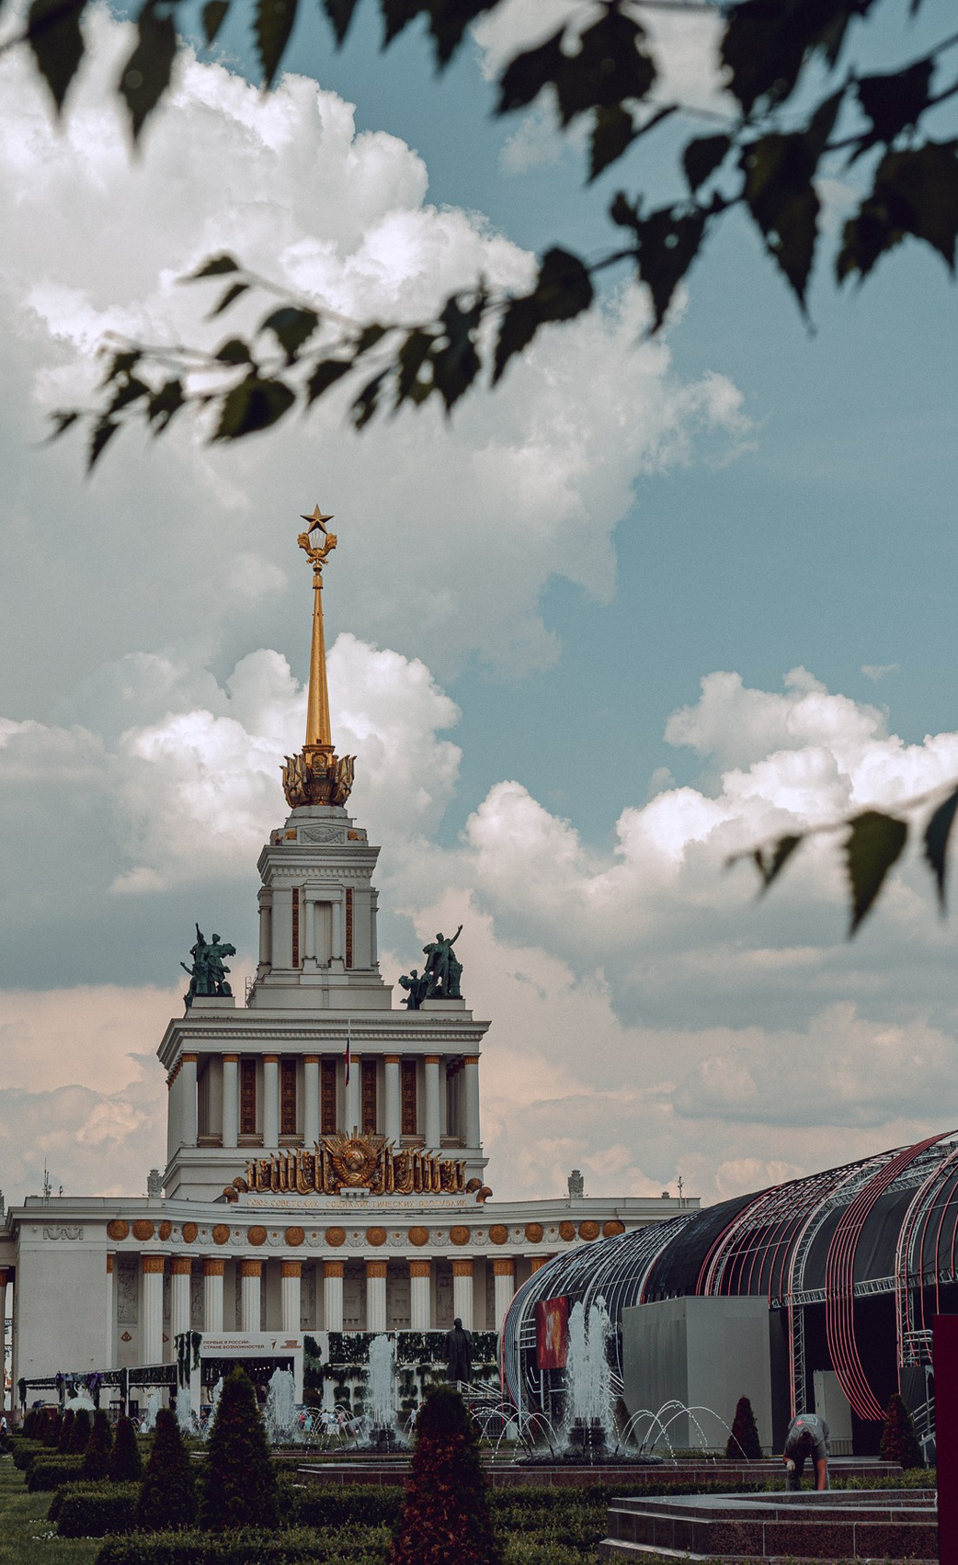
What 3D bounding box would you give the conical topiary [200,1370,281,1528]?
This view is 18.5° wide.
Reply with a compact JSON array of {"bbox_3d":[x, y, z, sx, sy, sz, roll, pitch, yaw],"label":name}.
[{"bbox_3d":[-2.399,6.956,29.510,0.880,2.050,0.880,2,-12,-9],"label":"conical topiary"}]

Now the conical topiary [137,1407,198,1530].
[{"bbox_3d":[-4.389,9.697,41.373,0.844,1.714,0.844,1,-12,-9],"label":"conical topiary"}]

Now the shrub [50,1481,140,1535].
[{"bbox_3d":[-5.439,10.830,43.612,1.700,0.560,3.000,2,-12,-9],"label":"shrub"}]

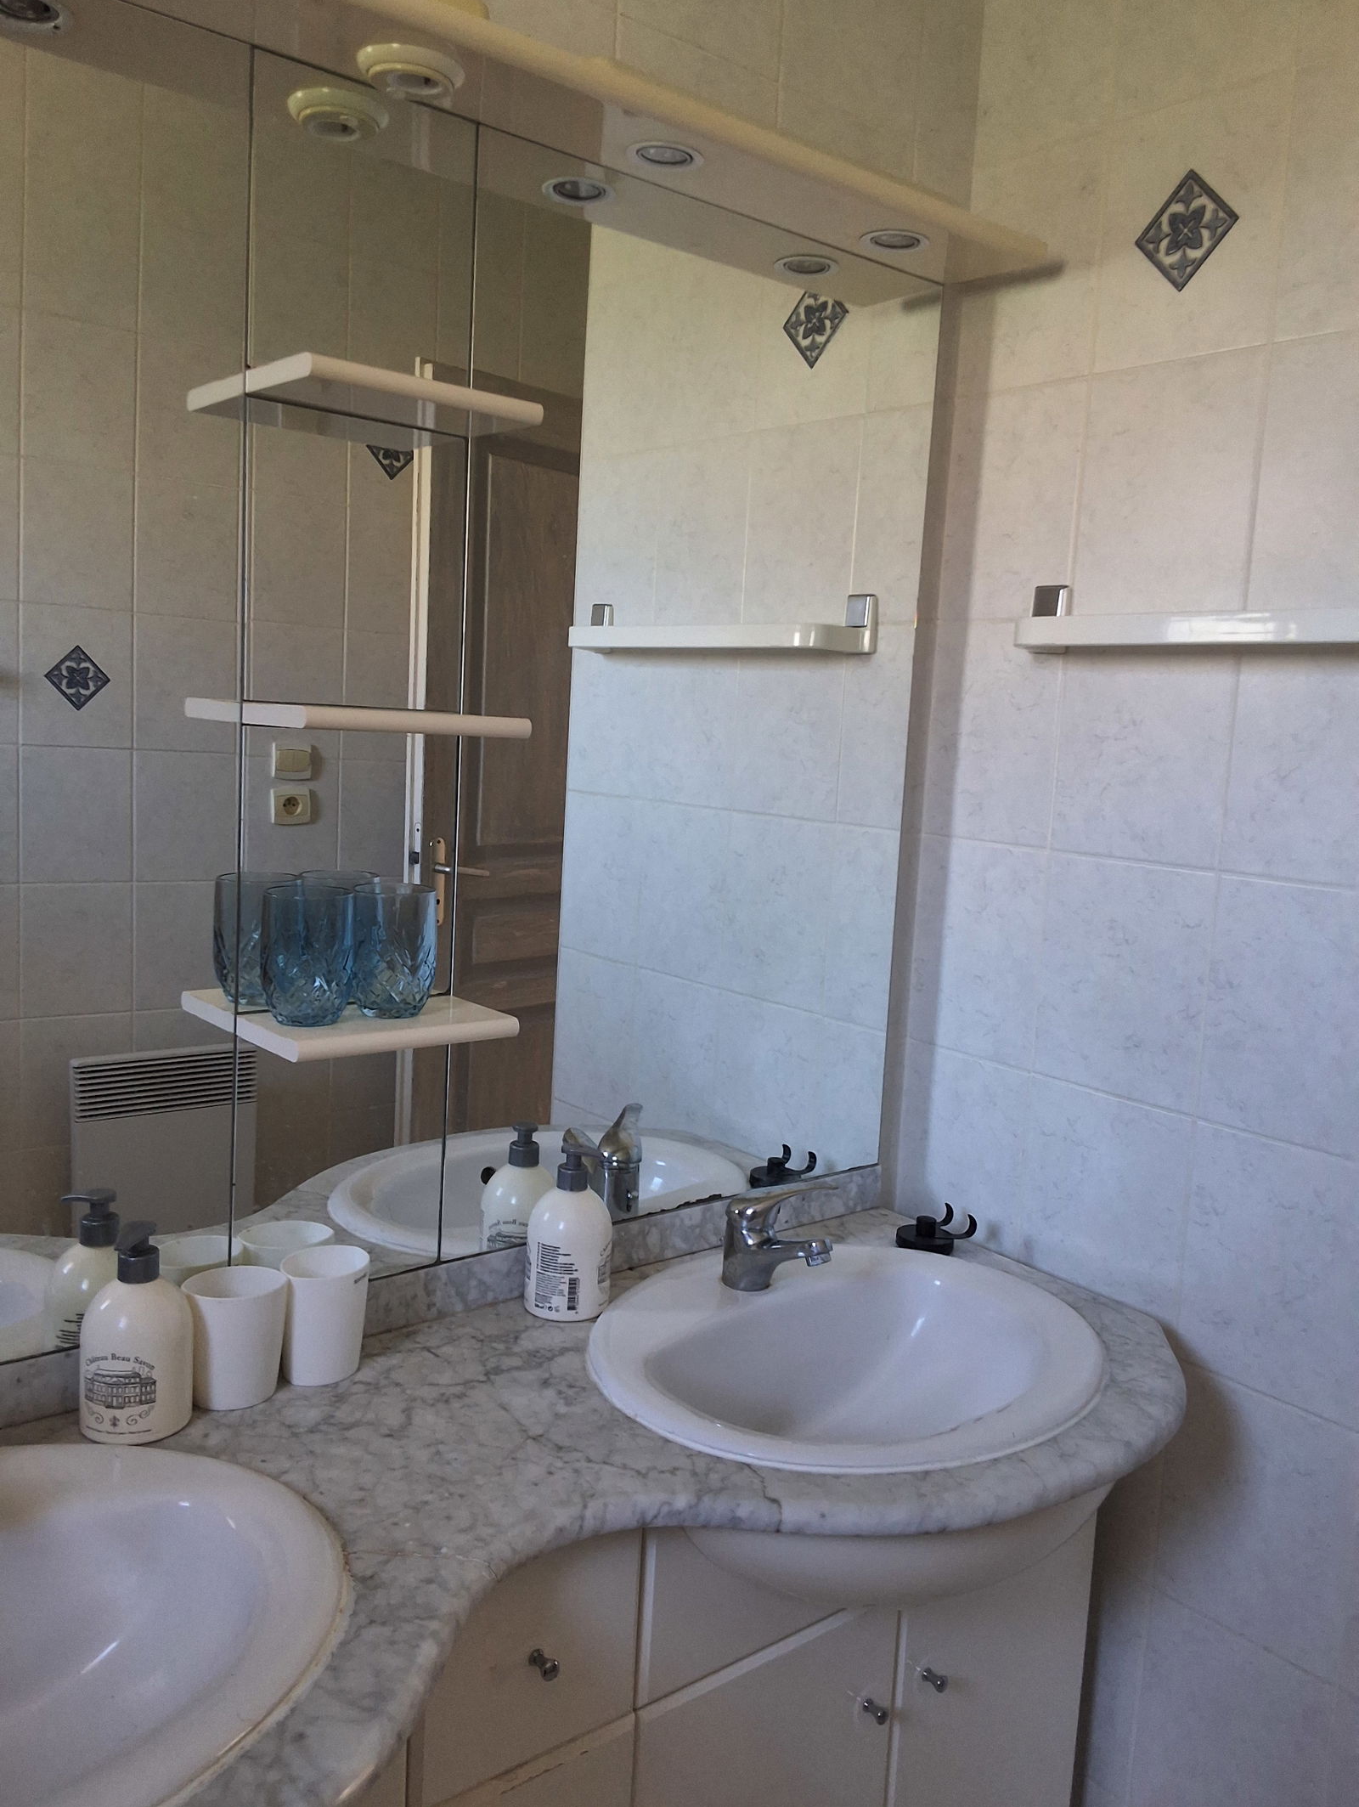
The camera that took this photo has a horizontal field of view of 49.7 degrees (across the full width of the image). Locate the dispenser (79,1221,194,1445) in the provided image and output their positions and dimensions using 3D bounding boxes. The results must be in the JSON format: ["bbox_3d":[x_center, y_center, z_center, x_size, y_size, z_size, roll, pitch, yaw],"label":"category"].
[{"bbox_3d":[-0.420,0.327,1.138,0.082,0.162,0.082,4,7,10],"label":"dispenser"}]

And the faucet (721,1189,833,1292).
[{"bbox_3d":[0.113,0.329,1.443,0.094,0.106,0.128,-3,9,-39],"label":"faucet"}]

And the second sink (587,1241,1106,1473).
[{"bbox_3d":[0.152,0.481,1.361,0.507,0.170,0.432,-3,9,-39],"label":"second sink"}]

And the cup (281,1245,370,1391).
[{"bbox_3d":[-0.304,0.353,1.254,0.069,0.096,0.083,6,8,24],"label":"cup"}]

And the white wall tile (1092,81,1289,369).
[{"bbox_3d":[0.506,-0.667,1.452,0.010,0.249,0.201,-3,9,-39],"label":"white wall tile"}]

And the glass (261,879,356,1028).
[{"bbox_3d":[-0.301,0.043,1.193,0.073,0.107,0.073,-3,9,-39],"label":"glass"}]

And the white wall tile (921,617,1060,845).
[{"bbox_3d":[0.358,-0.195,1.662,0.010,0.249,0.186,-3,9,-39],"label":"white wall tile"}]

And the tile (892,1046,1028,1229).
[{"bbox_3d":[0.332,0.295,1.722,0.010,0.235,0.186,-3,9,-39],"label":"tile"}]

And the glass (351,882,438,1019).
[{"bbox_3d":[-0.239,0.041,1.234,0.071,0.104,0.071,3,7,0],"label":"glass"}]

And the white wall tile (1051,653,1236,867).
[{"bbox_3d":[0.479,-0.168,1.513,0.009,0.249,0.200,-3,9,-39],"label":"white wall tile"}]

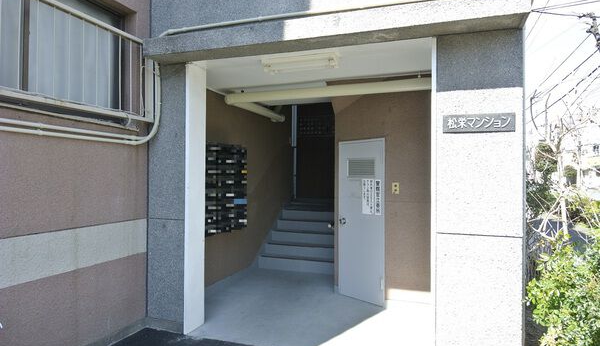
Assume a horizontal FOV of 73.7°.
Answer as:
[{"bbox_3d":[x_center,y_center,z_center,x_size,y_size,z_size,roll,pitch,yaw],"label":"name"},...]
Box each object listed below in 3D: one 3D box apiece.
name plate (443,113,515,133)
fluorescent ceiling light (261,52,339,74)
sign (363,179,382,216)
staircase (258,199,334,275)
[{"bbox_3d":[1.276,-0.352,2.854,0.471,0.132,0.022,0,-1,19],"label":"name plate"},{"bbox_3d":[0.002,-0.981,3.608,0.709,0.093,0.141,0,-1,19],"label":"fluorescent ceiling light"},{"bbox_3d":[0.814,0.275,4.544,0.006,0.397,0.275,1,-1,-40],"label":"sign"},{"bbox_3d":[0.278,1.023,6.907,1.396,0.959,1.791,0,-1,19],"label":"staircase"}]

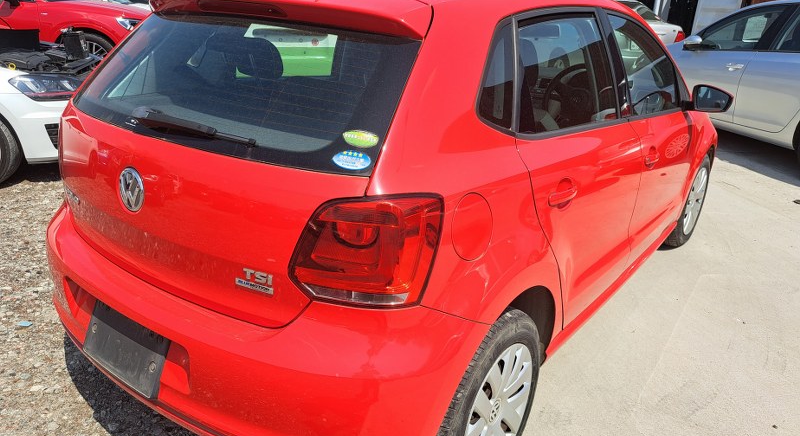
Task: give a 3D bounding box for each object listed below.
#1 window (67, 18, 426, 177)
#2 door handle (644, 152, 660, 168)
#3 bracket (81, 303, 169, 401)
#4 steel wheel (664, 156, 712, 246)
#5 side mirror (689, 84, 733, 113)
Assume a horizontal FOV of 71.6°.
[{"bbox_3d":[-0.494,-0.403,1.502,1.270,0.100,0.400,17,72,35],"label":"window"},{"bbox_3d":[0.980,-0.232,2.165,0.050,0.050,0.175,17,26,35],"label":"door handle"},{"bbox_3d":[-0.736,0.346,1.491,0.350,0.170,0.030,17,9,35],"label":"bracket"},{"bbox_3d":[1.757,-0.123,3.463,0.190,0.600,0.600,17,26,35],"label":"steel wheel"},{"bbox_3d":[1.462,-0.559,2.604,0.185,0.130,0.110,17,26,35],"label":"side mirror"}]

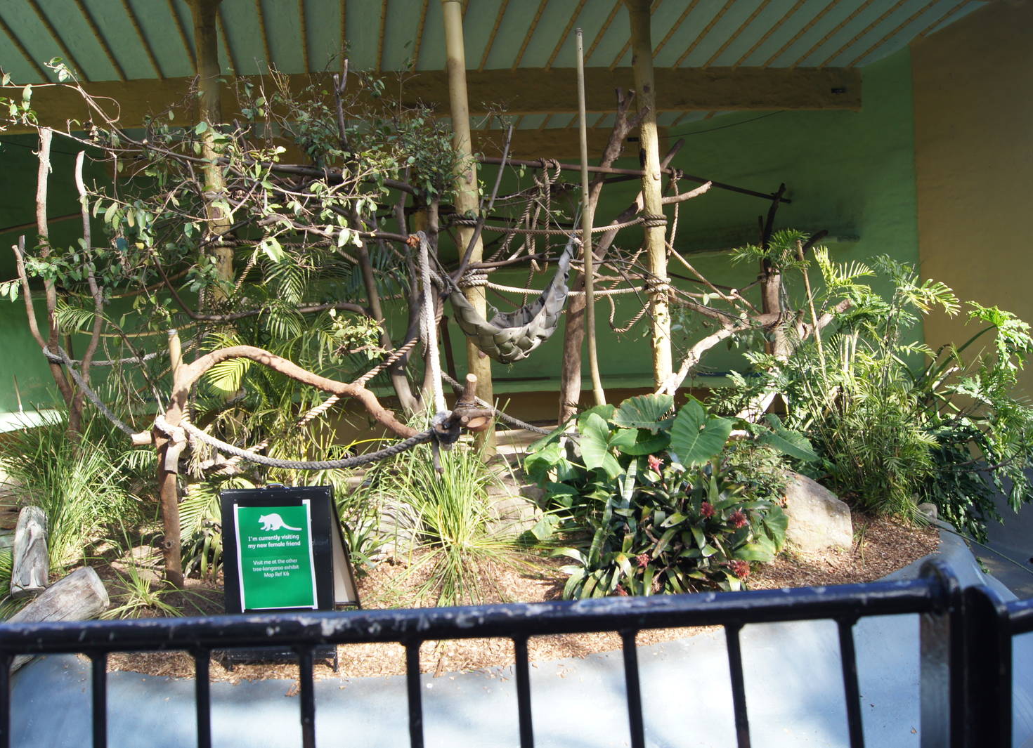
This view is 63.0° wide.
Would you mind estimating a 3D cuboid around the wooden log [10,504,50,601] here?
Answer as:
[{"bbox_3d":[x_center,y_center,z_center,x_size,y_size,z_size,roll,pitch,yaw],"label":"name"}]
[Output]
[{"bbox_3d":[-3.410,1.251,5.900,0.250,0.680,0.250,-25,-40,-1],"label":"wooden log"}]

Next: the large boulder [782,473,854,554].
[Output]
[{"bbox_3d":[2.187,1.018,6.200,0.500,0.550,0.420,-3,-2,-10],"label":"large boulder"}]

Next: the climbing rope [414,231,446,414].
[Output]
[{"bbox_3d":[-0.559,-0.341,5.500,0.130,1.160,0.140,-3,-2,0],"label":"climbing rope"}]

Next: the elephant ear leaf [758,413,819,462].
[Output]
[{"bbox_3d":[1.968,0.461,6.100,0.430,0.310,0.320,-3,-2,-15],"label":"elephant ear leaf"}]

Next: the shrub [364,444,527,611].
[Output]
[{"bbox_3d":[-0.493,1.001,5.600,1.030,0.920,1.000,-3,-2,0],"label":"shrub"}]

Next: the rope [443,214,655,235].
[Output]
[{"bbox_3d":[0.301,-1.352,7.700,1.840,0.240,0.220,-3,-2,0],"label":"rope"}]

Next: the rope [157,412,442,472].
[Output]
[{"bbox_3d":[-1.367,0.428,5.300,1.780,0.360,0.200,-3,-2,0],"label":"rope"}]

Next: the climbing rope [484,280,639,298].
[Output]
[{"bbox_3d":[0.413,-0.766,7.700,1.420,0.190,0.130,-3,-2,0],"label":"climbing rope"}]

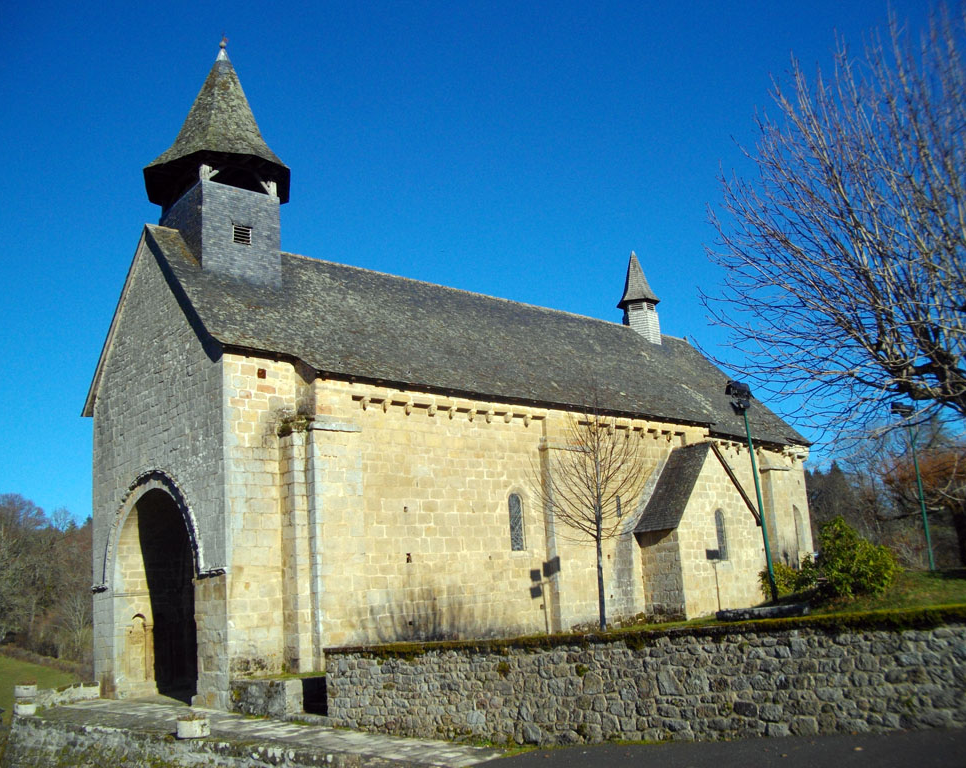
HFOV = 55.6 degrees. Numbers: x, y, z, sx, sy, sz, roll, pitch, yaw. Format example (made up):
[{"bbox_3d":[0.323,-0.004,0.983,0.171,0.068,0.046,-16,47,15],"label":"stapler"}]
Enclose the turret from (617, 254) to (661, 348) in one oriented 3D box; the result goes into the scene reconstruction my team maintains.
[{"bbox_3d":[6.001,-3.217,35.173,2.035,3.955,1.882,8,-17,-43],"label":"turret"}]

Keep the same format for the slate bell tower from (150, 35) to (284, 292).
[{"bbox_3d":[-6.712,-5.745,23.427,3.744,6.912,3.744,8,-17,-43],"label":"slate bell tower"}]

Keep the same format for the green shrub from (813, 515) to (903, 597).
[{"bbox_3d":[6.042,2.784,14.847,1.459,1.267,1.382,8,-17,-43],"label":"green shrub"}]

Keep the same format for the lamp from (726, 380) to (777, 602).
[{"bbox_3d":[4.798,1.882,16.365,0.806,3.936,0.461,8,-17,-43],"label":"lamp"}]

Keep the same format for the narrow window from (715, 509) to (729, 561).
[{"bbox_3d":[6.584,4.185,25.577,0.451,1.411,0.220,8,-17,-43],"label":"narrow window"}]

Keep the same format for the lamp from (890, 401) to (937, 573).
[{"bbox_3d":[9.211,2.224,19.787,0.614,3.590,0.461,8,-17,-43],"label":"lamp"}]

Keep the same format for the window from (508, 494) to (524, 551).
[{"bbox_3d":[0.753,3.320,22.081,0.432,1.344,0.220,8,-17,-43],"label":"window"}]

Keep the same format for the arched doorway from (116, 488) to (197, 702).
[{"bbox_3d":[-6.922,4.526,20.014,0.800,4.474,3.994,8,-17,-43],"label":"arched doorway"}]

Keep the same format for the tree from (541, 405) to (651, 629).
[{"bbox_3d":[1.824,2.013,14.586,1.728,3.610,1.728,-4,-12,-1],"label":"tree"}]

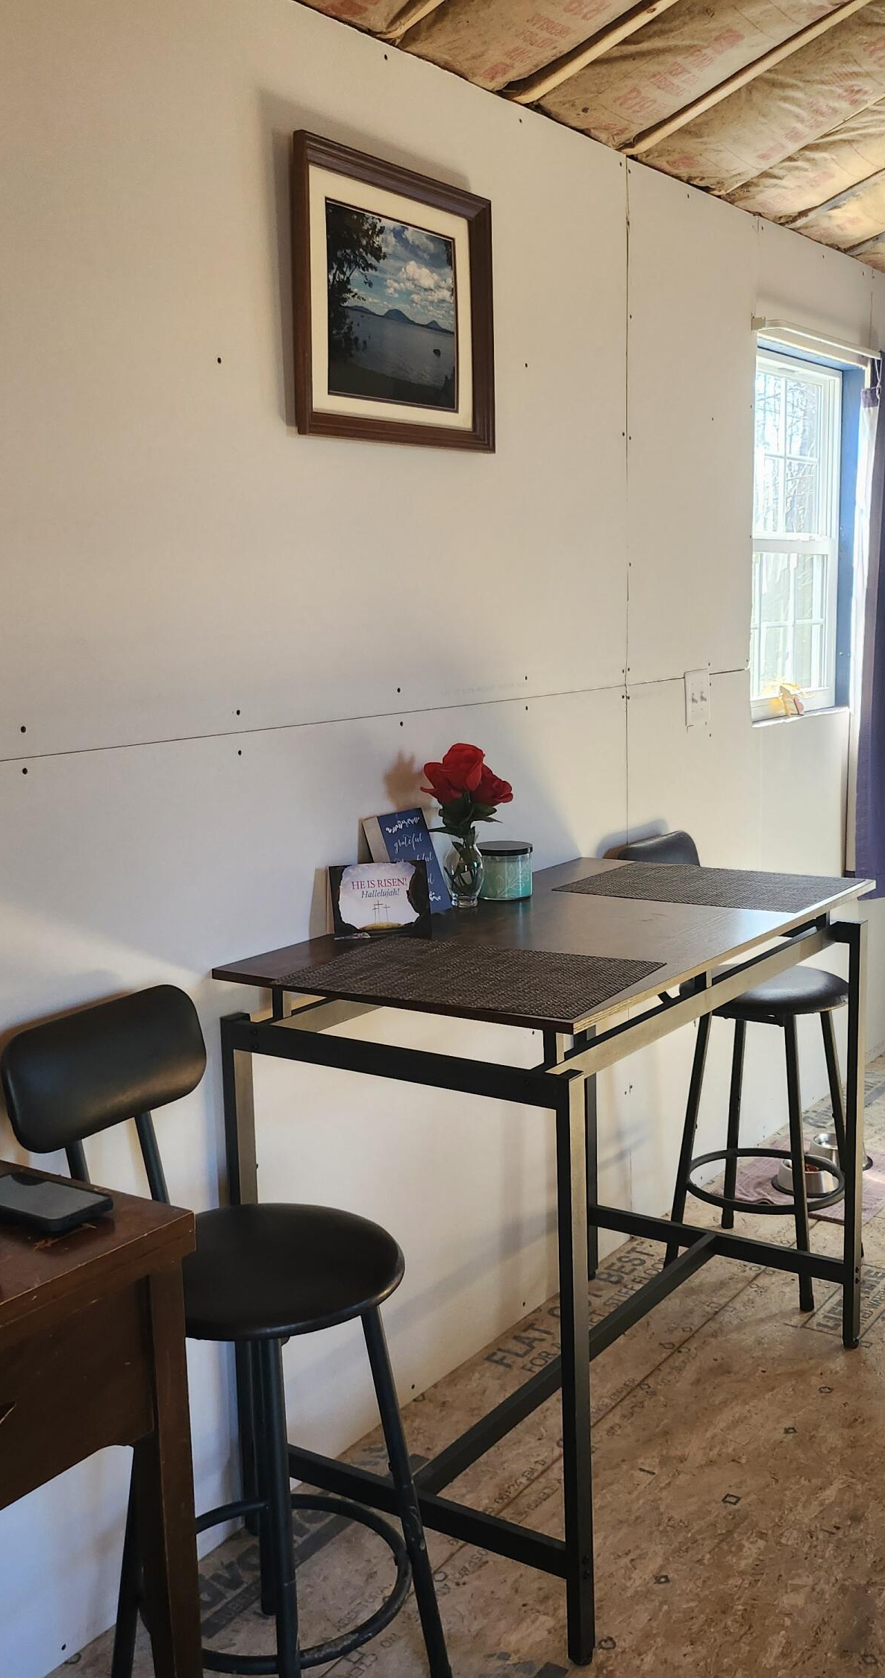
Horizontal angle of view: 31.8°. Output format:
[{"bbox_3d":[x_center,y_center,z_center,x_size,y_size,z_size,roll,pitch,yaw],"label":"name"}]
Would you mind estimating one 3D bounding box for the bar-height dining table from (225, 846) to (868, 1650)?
[{"bbox_3d":[0.239,0.577,2.607,0.600,0.897,1.100,5,11,35],"label":"bar-height dining table"}]

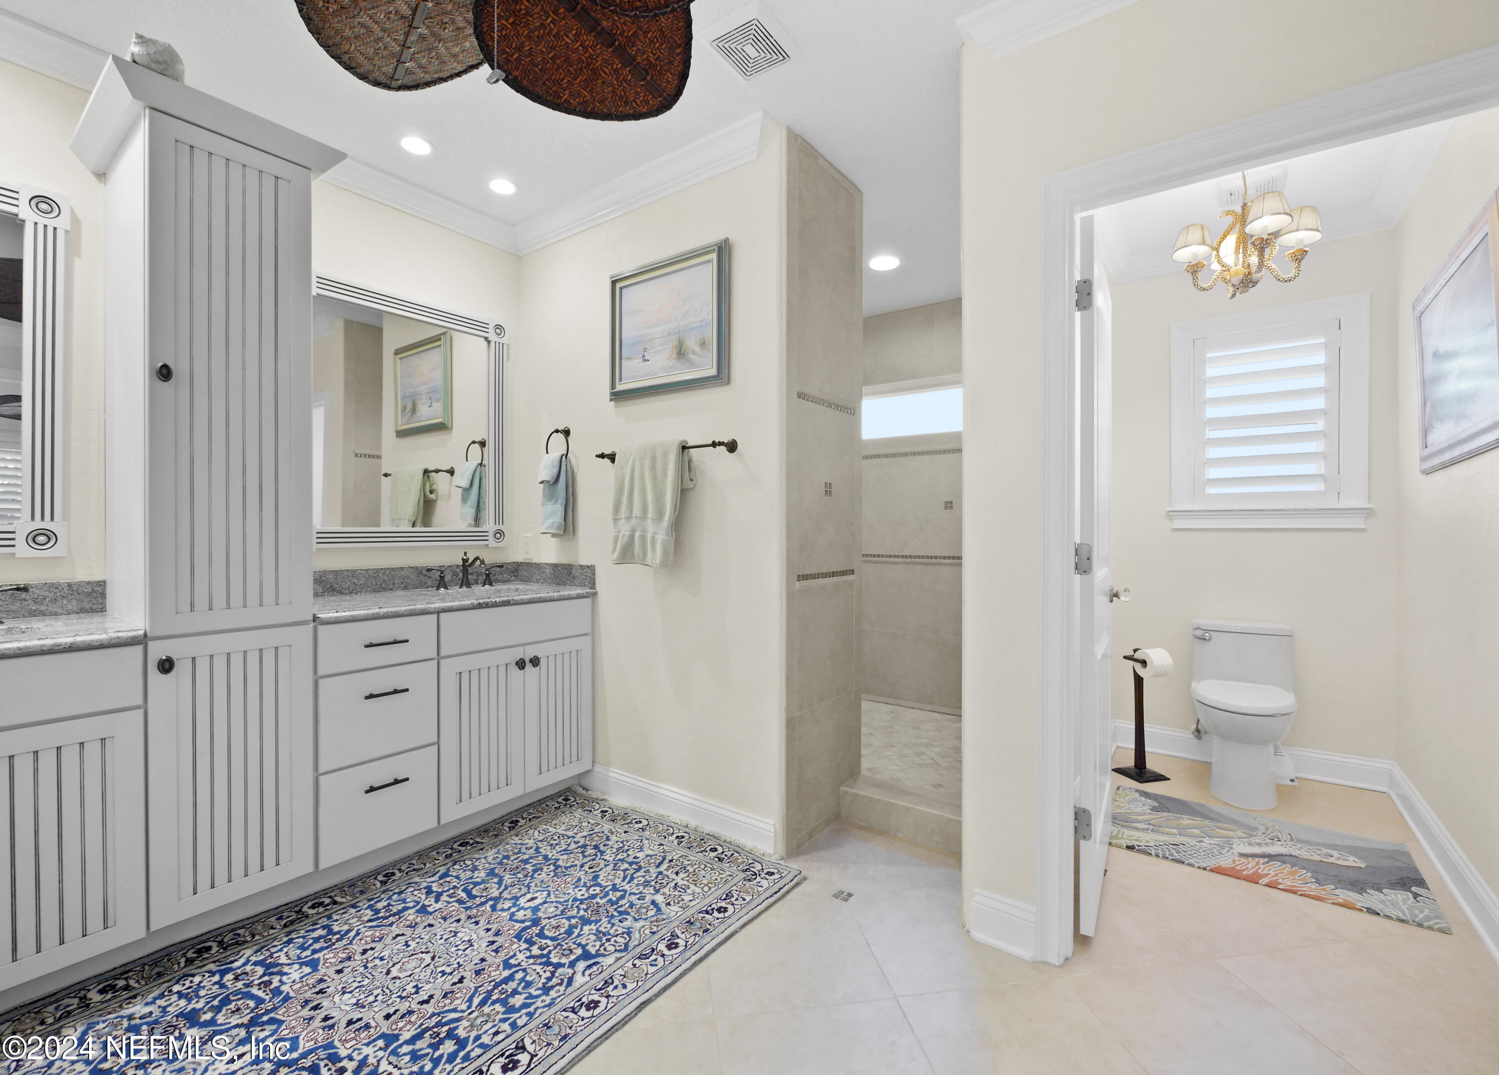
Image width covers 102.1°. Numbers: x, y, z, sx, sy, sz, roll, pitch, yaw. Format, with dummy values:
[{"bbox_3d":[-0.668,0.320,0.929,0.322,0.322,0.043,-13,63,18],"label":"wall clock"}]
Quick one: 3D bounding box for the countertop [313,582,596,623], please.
[{"bbox_3d":[-1.236,0.248,2.471,0.570,0.036,1.060,0,0,39],"label":"countertop"}]

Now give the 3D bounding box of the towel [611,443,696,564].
[{"bbox_3d":[-0.380,-0.127,2.374,0.390,0.485,0.090,1,1,34],"label":"towel"}]

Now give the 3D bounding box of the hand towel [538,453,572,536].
[{"bbox_3d":[-0.868,-0.191,2.705,0.150,0.360,0.100,1,1,34],"label":"hand towel"}]

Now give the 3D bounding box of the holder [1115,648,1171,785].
[{"bbox_3d":[1.877,0.835,2.880,0.200,0.600,0.185,0,1,-17],"label":"holder"}]

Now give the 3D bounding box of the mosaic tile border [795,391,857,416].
[{"bbox_3d":[0.313,-0.518,2.366,0.010,0.027,0.430,0,0,39],"label":"mosaic tile border"}]

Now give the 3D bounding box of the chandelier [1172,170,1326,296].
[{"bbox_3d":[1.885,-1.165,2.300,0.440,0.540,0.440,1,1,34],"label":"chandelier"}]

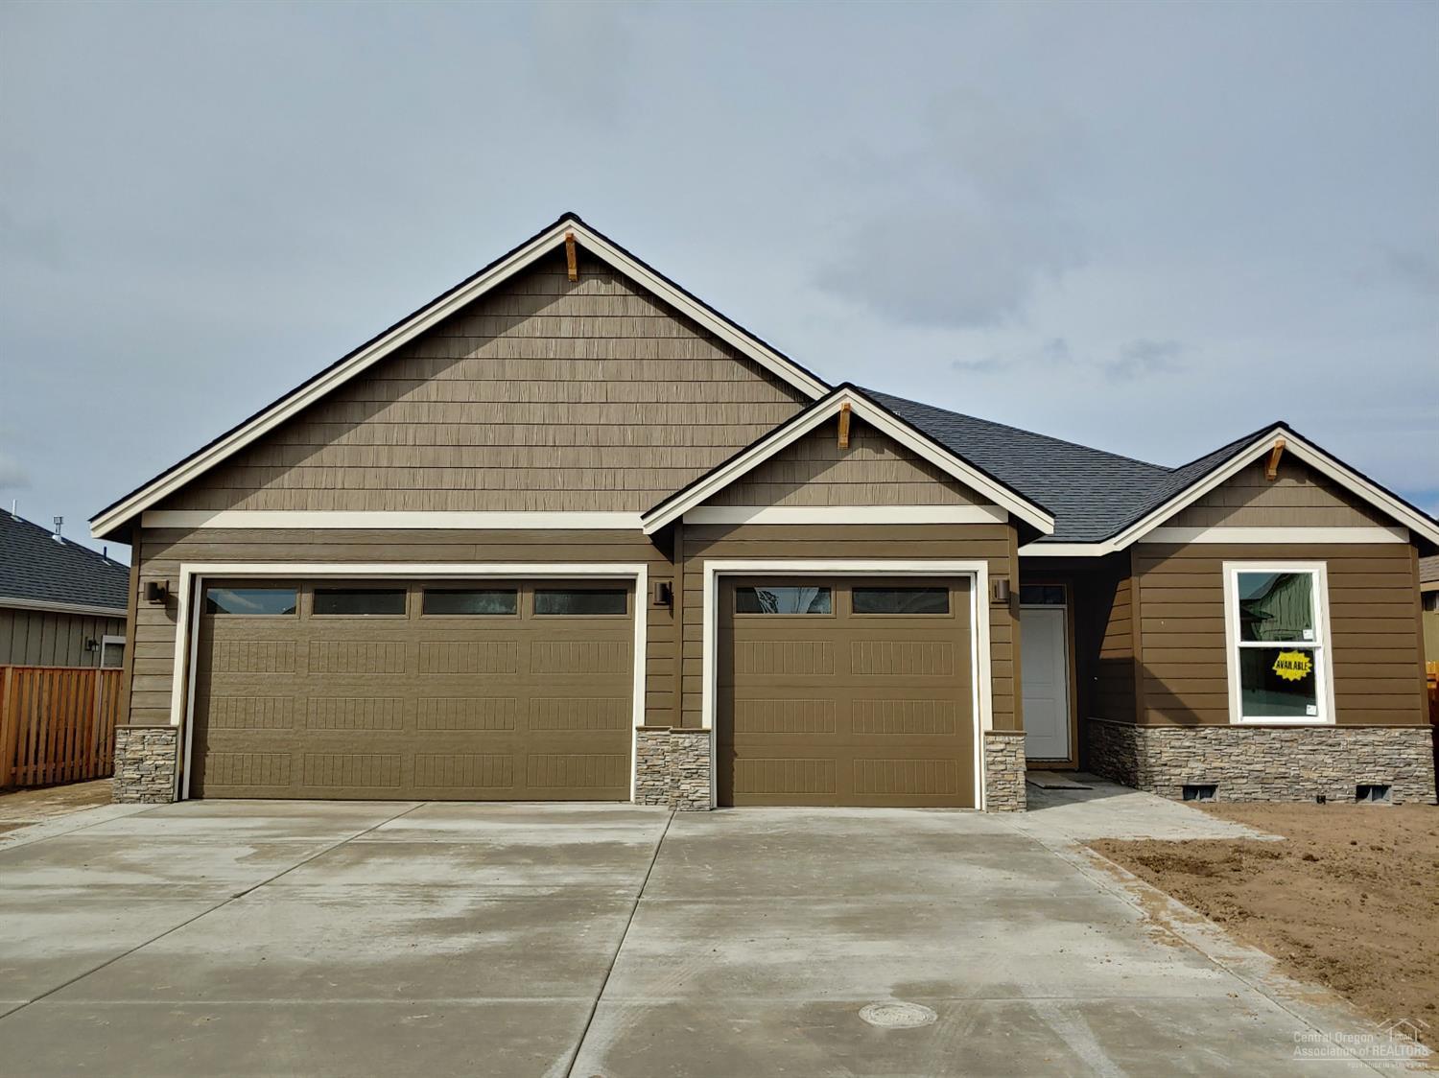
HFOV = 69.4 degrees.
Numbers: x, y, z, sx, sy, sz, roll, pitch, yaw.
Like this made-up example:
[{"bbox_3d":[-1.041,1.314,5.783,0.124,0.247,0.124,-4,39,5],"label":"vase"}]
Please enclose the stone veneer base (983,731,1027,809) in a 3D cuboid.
[{"bbox_3d":[2.892,2.355,10.584,0.424,0.798,0.199,0,-7,1],"label":"stone veneer base"}]

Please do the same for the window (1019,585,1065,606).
[{"bbox_3d":[4.271,0.778,14.268,0.947,0.285,0.100,0,-7,1],"label":"window"}]

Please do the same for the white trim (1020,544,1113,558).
[{"bbox_3d":[4.041,0.135,12.535,1.159,0.163,0.050,0,-7,1],"label":"white trim"}]

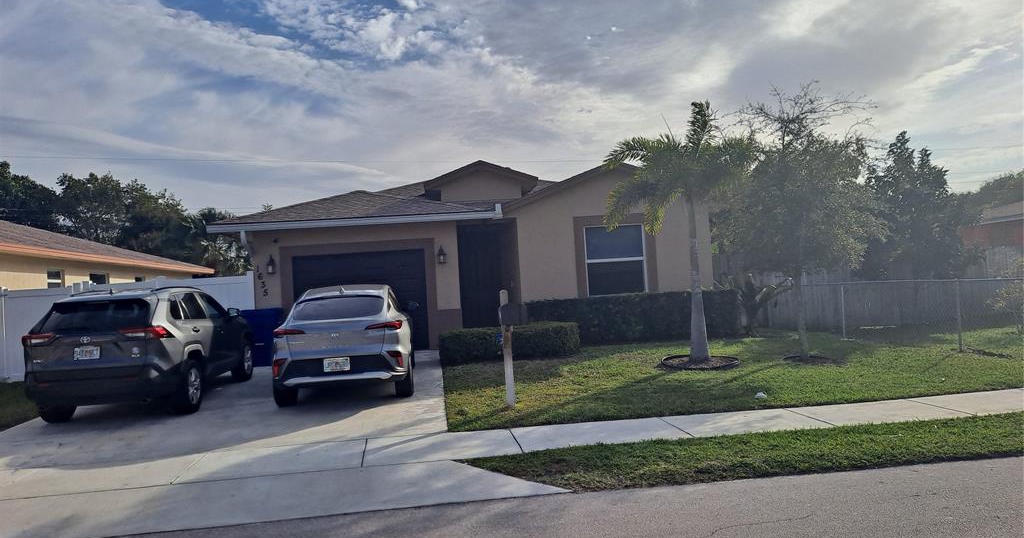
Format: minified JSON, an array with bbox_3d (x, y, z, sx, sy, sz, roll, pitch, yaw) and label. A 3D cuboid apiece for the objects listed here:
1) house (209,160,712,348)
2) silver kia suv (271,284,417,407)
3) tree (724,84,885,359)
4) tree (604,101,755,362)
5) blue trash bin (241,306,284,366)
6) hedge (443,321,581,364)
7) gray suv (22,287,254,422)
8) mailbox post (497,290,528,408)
[{"bbox_3d":[-1.261,-0.326,20.801,10.500,4.250,11.800,-3,-1,-6],"label":"house"},{"bbox_3d":[-2.446,0.997,11.371,1.820,1.560,4.630,-3,1,-7],"label":"silver kia suv"},{"bbox_3d":[4.561,-0.772,11.557,2.750,4.280,2.600,-3,-1,-6],"label":"tree"},{"bbox_3d":[2.763,-0.611,11.820,2.520,4.140,2.400,-3,-1,-6],"label":"tree"},{"bbox_3d":[-4.856,1.333,14.575,0.770,1.100,0.800,-3,-1,-6],"label":"blue trash bin"},{"bbox_3d":[-0.073,1.349,13.553,2.500,0.560,1.150,-3,-1,-6],"label":"hedge"},{"bbox_3d":[-5.234,1.088,10.969,1.860,1.700,4.600,-3,0,-5],"label":"gray suv"},{"bbox_3d":[0.004,0.932,8.641,0.280,1.380,0.450,-4,-1,3],"label":"mailbox post"}]

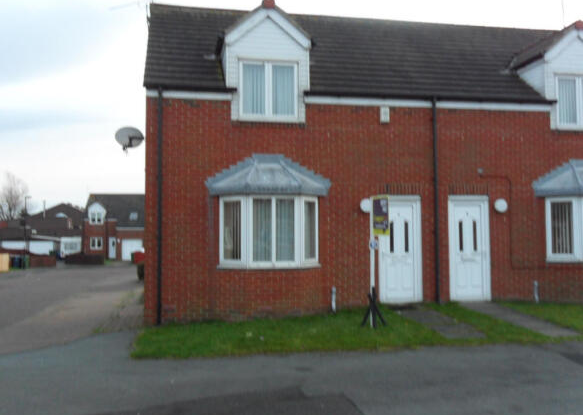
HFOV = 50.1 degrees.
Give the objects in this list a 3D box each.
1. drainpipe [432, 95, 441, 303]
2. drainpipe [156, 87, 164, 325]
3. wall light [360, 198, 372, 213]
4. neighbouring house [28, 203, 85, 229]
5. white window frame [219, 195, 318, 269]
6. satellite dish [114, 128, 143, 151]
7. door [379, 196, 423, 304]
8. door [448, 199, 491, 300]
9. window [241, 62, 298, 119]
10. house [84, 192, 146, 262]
[{"bbox_3d":[2.898,-0.162,12.472,0.084,4.120,0.090,0,-3,-13],"label":"drainpipe"},{"bbox_3d":[-2.374,-0.053,11.234,0.084,4.310,0.090,-1,-3,0],"label":"drainpipe"},{"bbox_3d":[1.500,-0.036,12.147,0.280,0.285,0.115,0,-3,-13],"label":"wall light"},{"bbox_3d":[-27.607,2.840,76.660,7.600,6.400,8.000,0,-3,-8],"label":"neighbouring house"},{"bbox_3d":[-0.364,0.458,11.551,1.930,1.350,0.480,0,-3,-13],"label":"white window frame"},{"bbox_3d":[-3.202,-1.343,12.300,0.550,0.450,0.300,1,-3,-33],"label":"satellite dish"},{"bbox_3d":[2.156,0.822,12.365,0.900,2.110,0.090,0,-3,-13],"label":"door"},{"bbox_3d":[3.624,0.836,12.707,0.905,2.135,0.090,0,-3,-13],"label":"door"},{"bbox_3d":[-0.414,-2.199,11.887,1.140,1.160,0.090,0,-3,-13],"label":"window"},{"bbox_3d":[-16.817,1.968,61.904,6.600,6.600,8.000,0,-3,-11],"label":"house"}]

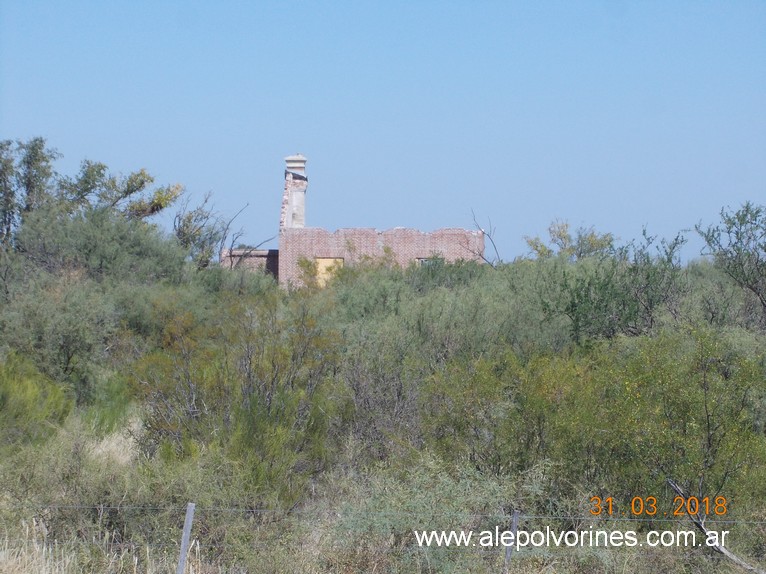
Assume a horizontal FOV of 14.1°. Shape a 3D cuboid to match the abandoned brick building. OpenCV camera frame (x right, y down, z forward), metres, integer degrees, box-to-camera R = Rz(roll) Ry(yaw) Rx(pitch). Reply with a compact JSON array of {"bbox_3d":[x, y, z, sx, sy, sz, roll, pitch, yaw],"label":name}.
[{"bbox_3d":[-1.400,-2.250,141.500,11.900,7.400,7.500,0,0,0],"label":"abandoned brick building"}]

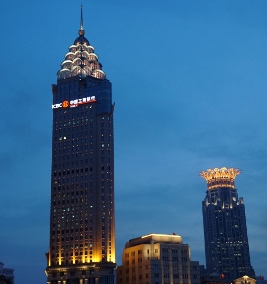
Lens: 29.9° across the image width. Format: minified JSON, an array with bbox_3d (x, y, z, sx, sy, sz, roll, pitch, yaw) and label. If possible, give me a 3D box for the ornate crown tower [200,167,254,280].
[{"bbox_3d":[118.531,129.927,630.721,47.000,198.000,47.000,2,-21,-9],"label":"ornate crown tower"}]

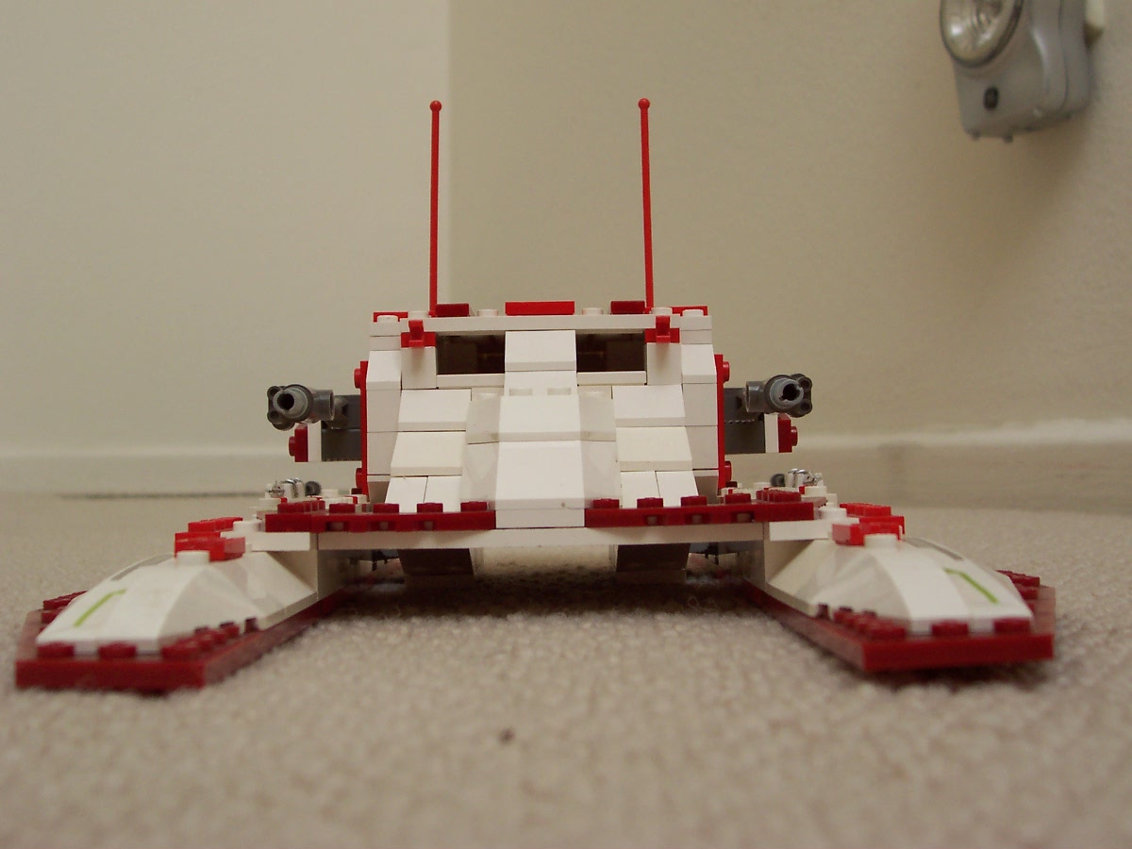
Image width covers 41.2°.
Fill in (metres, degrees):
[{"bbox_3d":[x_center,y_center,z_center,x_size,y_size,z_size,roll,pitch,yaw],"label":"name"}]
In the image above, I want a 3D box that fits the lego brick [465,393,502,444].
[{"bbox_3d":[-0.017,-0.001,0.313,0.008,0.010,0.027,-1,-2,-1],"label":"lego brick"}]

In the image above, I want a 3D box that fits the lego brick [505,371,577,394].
[{"bbox_3d":[-0.005,-0.007,0.335,0.016,0.010,0.016,-1,-1,0],"label":"lego brick"}]

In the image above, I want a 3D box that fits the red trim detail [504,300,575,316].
[{"bbox_3d":[-0.006,-0.026,0.350,0.016,0.003,0.011,-1,-1,0],"label":"red trim detail"}]

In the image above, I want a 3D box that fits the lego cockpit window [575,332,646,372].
[{"bbox_3d":[0.010,-0.017,0.354,0.016,0.010,0.006,-1,-1,0],"label":"lego cockpit window"}]

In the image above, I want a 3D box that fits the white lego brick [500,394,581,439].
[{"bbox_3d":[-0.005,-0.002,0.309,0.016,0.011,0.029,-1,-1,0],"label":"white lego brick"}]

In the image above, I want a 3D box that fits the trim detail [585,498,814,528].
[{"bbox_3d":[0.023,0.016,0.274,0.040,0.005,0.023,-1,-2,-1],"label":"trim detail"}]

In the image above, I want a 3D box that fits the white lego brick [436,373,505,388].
[{"bbox_3d":[-0.022,-0.010,0.347,0.016,0.003,0.008,-1,-1,0],"label":"white lego brick"}]

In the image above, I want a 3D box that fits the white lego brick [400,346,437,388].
[{"bbox_3d":[-0.034,-0.013,0.346,0.008,0.010,0.009,-1,-1,0],"label":"white lego brick"}]

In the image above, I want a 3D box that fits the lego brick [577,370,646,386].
[{"bbox_3d":[0.010,-0.010,0.348,0.016,0.003,0.009,-1,-1,0],"label":"lego brick"}]

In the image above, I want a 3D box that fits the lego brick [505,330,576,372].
[{"bbox_3d":[-0.006,-0.016,0.346,0.016,0.010,0.016,-1,-2,-1],"label":"lego brick"}]

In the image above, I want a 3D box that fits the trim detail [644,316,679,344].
[{"bbox_3d":[0.022,-0.022,0.346,0.008,0.006,0.012,-1,-1,0],"label":"trim detail"}]

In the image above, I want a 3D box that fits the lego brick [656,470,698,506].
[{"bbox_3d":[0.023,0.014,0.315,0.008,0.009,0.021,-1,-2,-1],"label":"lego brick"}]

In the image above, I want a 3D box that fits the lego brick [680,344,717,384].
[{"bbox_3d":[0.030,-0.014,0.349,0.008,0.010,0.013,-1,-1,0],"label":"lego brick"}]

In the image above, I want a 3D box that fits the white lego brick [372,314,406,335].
[{"bbox_3d":[-0.042,-0.023,0.355,0.008,0.005,0.008,-1,-1,0],"label":"white lego brick"}]

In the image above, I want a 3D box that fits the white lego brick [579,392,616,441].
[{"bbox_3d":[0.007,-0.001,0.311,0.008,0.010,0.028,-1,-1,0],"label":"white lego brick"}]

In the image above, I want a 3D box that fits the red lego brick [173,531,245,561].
[{"bbox_3d":[-0.054,0.019,0.232,0.009,0.004,0.015,-1,-1,0],"label":"red lego brick"}]

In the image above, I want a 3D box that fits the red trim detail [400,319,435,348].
[{"bbox_3d":[-0.034,-0.021,0.346,0.008,0.006,0.012,-1,-1,0],"label":"red trim detail"}]

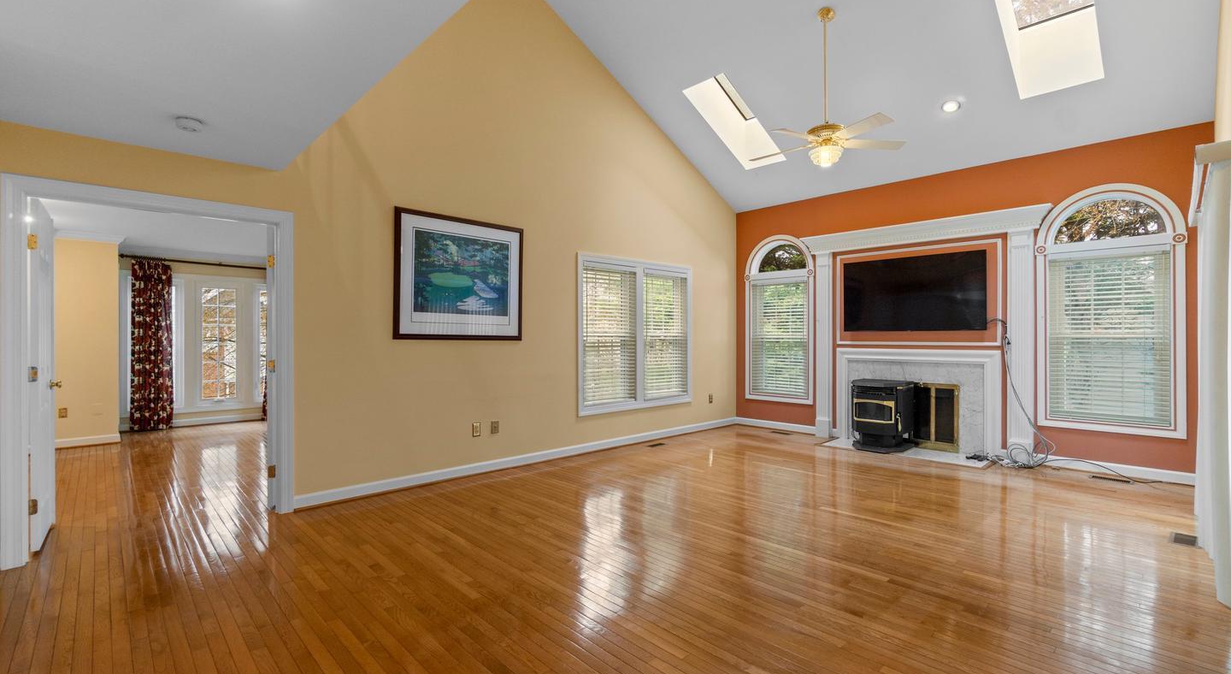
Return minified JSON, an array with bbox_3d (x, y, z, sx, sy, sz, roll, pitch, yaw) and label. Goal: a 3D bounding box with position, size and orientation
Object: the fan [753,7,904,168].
[{"bbox_3d":[1.816,-2.157,4.430,1.270,1.390,1.270,0,0,44],"label":"fan"}]

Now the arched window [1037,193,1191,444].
[{"bbox_3d":[4.547,-0.263,4.750,0.981,2.259,0.100,0,0,44],"label":"arched window"}]

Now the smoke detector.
[{"bbox_3d":[-2.320,-1.155,2.793,0.140,0.050,0.140,0,0,-42],"label":"smoke detector"}]

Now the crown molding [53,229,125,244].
[{"bbox_3d":[-6.050,-1.138,5.898,0.595,0.090,0.080,0,0,-42],"label":"crown molding"}]

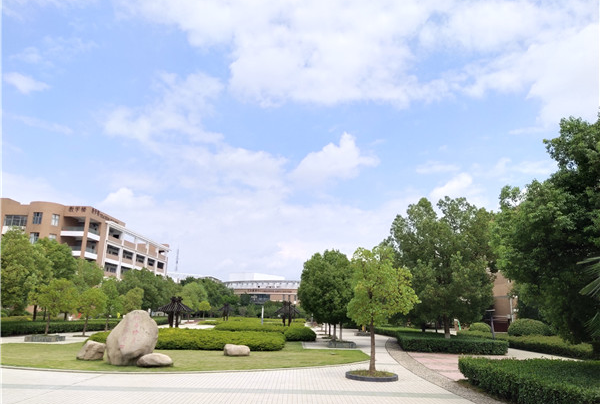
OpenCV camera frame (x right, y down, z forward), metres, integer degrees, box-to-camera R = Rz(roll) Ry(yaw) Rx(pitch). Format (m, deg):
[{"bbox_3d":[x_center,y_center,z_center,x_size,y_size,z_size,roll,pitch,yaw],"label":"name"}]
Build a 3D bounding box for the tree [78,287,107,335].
[{"bbox_3d":[-12.495,6.610,26.089,1.529,2.864,1.529,8,-16,-24],"label":"tree"}]

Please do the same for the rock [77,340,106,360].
[{"bbox_3d":[-6.615,4.683,13.684,0.804,0.619,0.750,8,-16,-23],"label":"rock"}]

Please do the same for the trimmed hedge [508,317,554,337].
[{"bbox_3d":[13.838,7.784,25.960,2.352,1.673,2.352,-6,-16,27],"label":"trimmed hedge"}]

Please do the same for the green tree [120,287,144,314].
[{"bbox_3d":[-16.486,10.432,42.645,2.356,3.955,2.356,1,-15,0],"label":"green tree"}]

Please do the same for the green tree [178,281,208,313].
[{"bbox_3d":[-19.197,17.685,77.940,5.253,6.664,5.253,5,-15,-13],"label":"green tree"}]

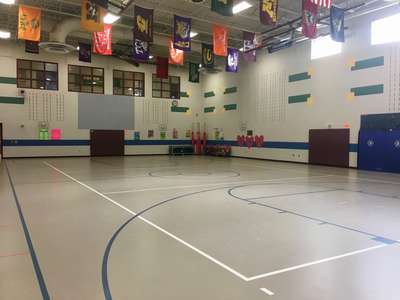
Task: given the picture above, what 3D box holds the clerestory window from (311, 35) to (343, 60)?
[{"bbox_3d":[6.740,-5.487,17.792,0.120,1.071,1.887,-1,3,-31],"label":"clerestory window"}]

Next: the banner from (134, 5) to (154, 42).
[{"bbox_3d":[-2.605,-5.859,15.649,0.922,1.527,0.070,-1,3,-31],"label":"banner"}]

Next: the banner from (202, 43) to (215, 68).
[{"bbox_3d":[0.562,-6.049,21.598,0.908,1.505,0.070,-1,3,-31],"label":"banner"}]

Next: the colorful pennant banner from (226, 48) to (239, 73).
[{"bbox_3d":[2.101,-5.726,21.434,0.920,1.524,0.050,-1,3,-31],"label":"colorful pennant banner"}]

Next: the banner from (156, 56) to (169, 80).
[{"bbox_3d":[-2.677,-5.899,24.049,0.920,1.524,0.050,-1,3,-31],"label":"banner"}]

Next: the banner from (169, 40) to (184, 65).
[{"bbox_3d":[-1.343,-5.686,19.158,0.920,1.524,0.050,-1,3,-31],"label":"banner"}]

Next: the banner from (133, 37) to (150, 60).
[{"bbox_3d":[-3.335,-5.880,19.243,0.941,1.497,0.070,-1,3,-31],"label":"banner"}]

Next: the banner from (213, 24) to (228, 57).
[{"bbox_3d":[1.114,-5.815,17.906,0.931,1.525,0.070,-1,3,-31],"label":"banner"}]

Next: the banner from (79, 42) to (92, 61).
[{"bbox_3d":[-7.341,-6.226,21.480,0.736,1.188,0.070,-1,3,-31],"label":"banner"}]

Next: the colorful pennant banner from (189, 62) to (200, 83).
[{"bbox_3d":[-0.418,-5.924,25.600,0.920,1.524,0.050,-1,3,-31],"label":"colorful pennant banner"}]

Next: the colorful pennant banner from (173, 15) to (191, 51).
[{"bbox_3d":[-0.848,-5.809,16.717,0.934,1.578,0.070,-1,3,-31],"label":"colorful pennant banner"}]

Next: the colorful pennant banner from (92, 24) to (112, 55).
[{"bbox_3d":[-4.926,-5.617,16.970,0.920,1.524,0.050,-1,3,-31],"label":"colorful pennant banner"}]

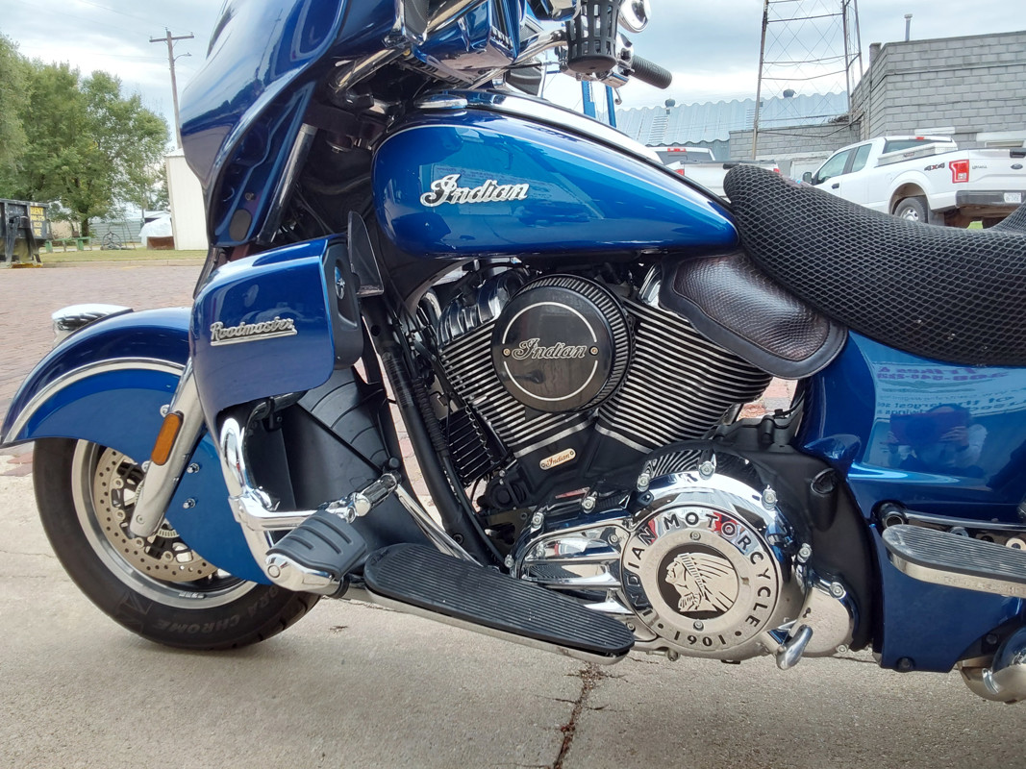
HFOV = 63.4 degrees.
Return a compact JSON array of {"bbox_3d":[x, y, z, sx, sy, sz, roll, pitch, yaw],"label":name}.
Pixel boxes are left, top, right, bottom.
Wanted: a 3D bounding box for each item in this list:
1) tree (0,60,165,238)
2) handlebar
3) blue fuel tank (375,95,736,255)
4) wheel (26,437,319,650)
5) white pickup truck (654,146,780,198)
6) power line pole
[{"bbox_3d":[-28.277,-15.380,55.105,10.200,12.095,9.500,-8,13,-25],"label":"tree"},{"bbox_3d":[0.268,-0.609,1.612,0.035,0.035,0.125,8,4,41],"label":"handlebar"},{"bbox_3d":[0.073,-0.336,1.306,0.553,0.251,0.370,0,12,13],"label":"blue fuel tank"},{"bbox_3d":[-0.615,0.205,1.580,0.640,0.640,0.130,0,12,13],"label":"wheel"},{"bbox_3d":[3.081,-3.806,16.968,2.020,1.930,5.850,-5,12,-12],"label":"white pickup truck"},{"bbox_3d":[-15.210,-11.165,37.952,2.440,9.636,0.500,1,12,15],"label":"power line pole"}]

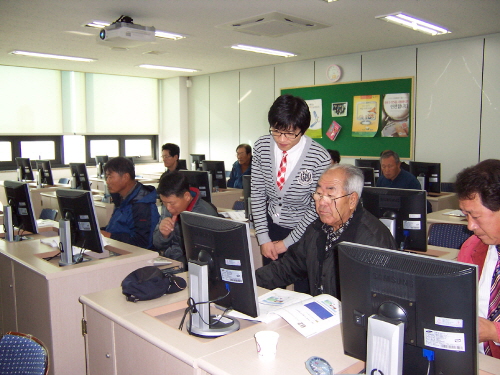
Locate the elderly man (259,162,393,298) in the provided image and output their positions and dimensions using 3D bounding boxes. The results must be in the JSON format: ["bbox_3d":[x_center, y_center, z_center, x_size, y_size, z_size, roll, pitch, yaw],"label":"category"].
[{"bbox_3d":[0.302,0.540,1.966,0.760,1.270,0.570,-6,8,-43],"label":"elderly man"}]

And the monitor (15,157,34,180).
[{"bbox_3d":[-3.454,-0.250,7.221,0.370,0.385,0.180,5,8,39],"label":"monitor"}]

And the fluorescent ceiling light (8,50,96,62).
[{"bbox_3d":[-3.020,-2.030,7.410,1.260,0.080,0.310,-6,8,-43],"label":"fluorescent ceiling light"}]

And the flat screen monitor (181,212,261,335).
[{"bbox_3d":[-0.111,0.289,1.673,0.200,0.390,0.370,-6,9,-43],"label":"flat screen monitor"}]

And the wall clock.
[{"bbox_3d":[1.305,-1.785,7.458,0.045,0.275,0.275,-6,9,-43],"label":"wall clock"}]

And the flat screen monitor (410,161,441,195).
[{"bbox_3d":[2.028,-0.100,5.500,0.375,0.390,0.200,6,8,44],"label":"flat screen monitor"}]

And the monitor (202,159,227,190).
[{"bbox_3d":[-0.481,-0.136,6.000,0.370,0.385,0.180,5,8,43],"label":"monitor"}]

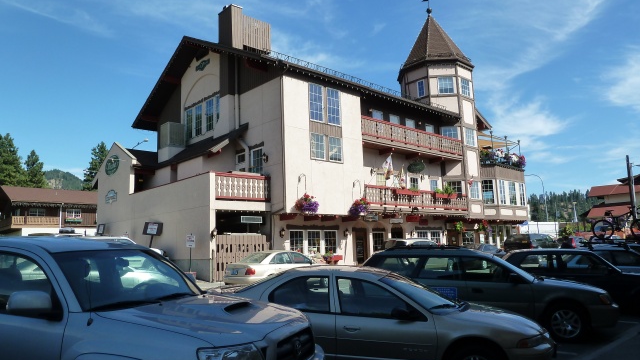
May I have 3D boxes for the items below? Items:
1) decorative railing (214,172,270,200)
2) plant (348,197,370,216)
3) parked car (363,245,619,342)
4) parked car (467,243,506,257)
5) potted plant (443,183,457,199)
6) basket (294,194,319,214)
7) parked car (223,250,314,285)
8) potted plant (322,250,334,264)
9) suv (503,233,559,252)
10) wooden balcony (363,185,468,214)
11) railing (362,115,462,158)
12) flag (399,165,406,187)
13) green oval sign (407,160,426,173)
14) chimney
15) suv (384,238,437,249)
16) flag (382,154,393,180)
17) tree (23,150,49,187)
[{"bbox_3d":[-3.667,0.387,21.877,3.078,1.200,0.500,6,-11,-43],"label":"decorative railing"},{"bbox_3d":[2.124,1.425,24.852,1.100,1.043,1.050,-2,-8,0],"label":"plant"},{"bbox_3d":[2.931,2.050,8.861,4.720,1.580,1.745,-5,-9,24],"label":"parked car"},{"bbox_3d":[10.492,4.748,29.176,4.500,1.410,1.760,6,-11,-43],"label":"parked car"},{"bbox_3d":[8.562,0.694,30.557,0.800,0.950,0.600,6,-11,-44],"label":"potted plant"},{"bbox_3d":[-0.650,1.132,22.258,1.100,1.028,1.050,-2,-8,0],"label":"basket"},{"bbox_3d":[-1.373,3.568,18.571,4.550,1.430,1.750,6,-11,-43],"label":"parked car"},{"bbox_3d":[0.416,3.845,22.547,0.500,0.780,0.500,6,-11,-44],"label":"potted plant"},{"bbox_3d":[14.172,4.552,30.552,4.800,1.810,1.900,6,-11,-43],"label":"suv"},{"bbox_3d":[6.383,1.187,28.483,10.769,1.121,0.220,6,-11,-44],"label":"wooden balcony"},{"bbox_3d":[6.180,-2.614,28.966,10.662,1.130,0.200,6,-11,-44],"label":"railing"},{"bbox_3d":[4.717,-0.171,26.267,0.200,1.300,0.460,6,-11,-44],"label":"flag"},{"bbox_3d":[6.340,-0.870,30.380,0.100,0.750,1.370,6,-11,-43],"label":"green oval sign"},{"bbox_3d":[-4.199,-8.005,26.172,2.608,2.554,1.326,6,-11,-44],"label":"chimney"},{"bbox_3d":[5.272,3.916,23.644,4.600,1.740,1.820,6,-11,-43],"label":"suv"},{"bbox_3d":[3.733,-0.664,25.563,0.250,1.409,0.750,6,-11,-43],"label":"flag"},{"bbox_3d":[-48.220,4.663,78.379,5.600,19.594,5.600,-2,-8,0],"label":"tree"}]

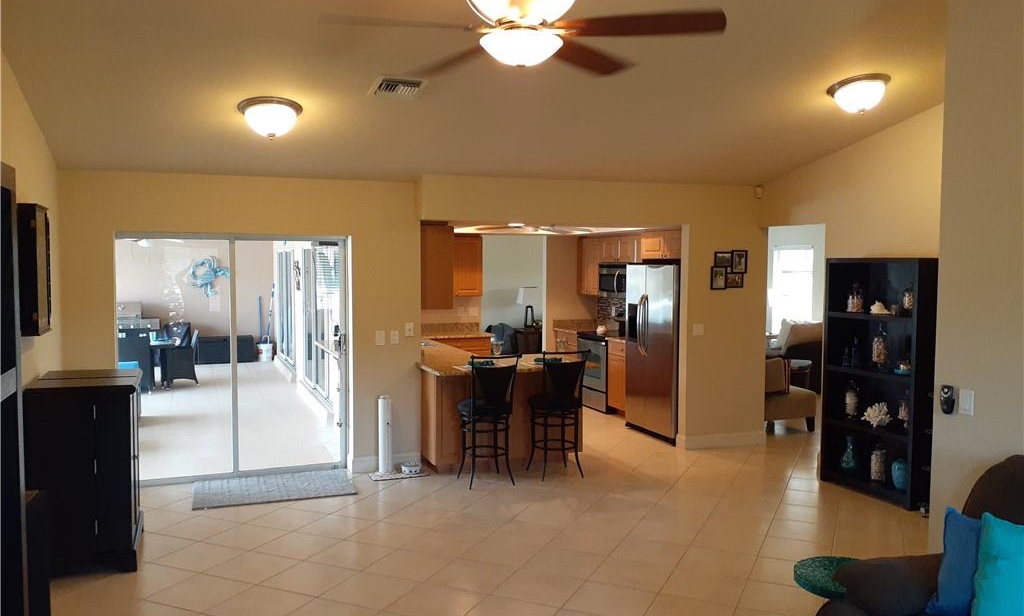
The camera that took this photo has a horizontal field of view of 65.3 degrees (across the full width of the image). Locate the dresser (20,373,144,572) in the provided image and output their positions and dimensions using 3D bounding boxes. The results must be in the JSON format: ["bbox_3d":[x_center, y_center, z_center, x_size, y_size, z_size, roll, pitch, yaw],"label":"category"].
[{"bbox_3d":[-2.536,0.960,4.792,0.570,1.068,0.765,-1,3,-21],"label":"dresser"}]

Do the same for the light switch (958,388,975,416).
[{"bbox_3d":[2.078,0.432,3.654,0.012,0.120,0.075,-1,3,-21],"label":"light switch"}]

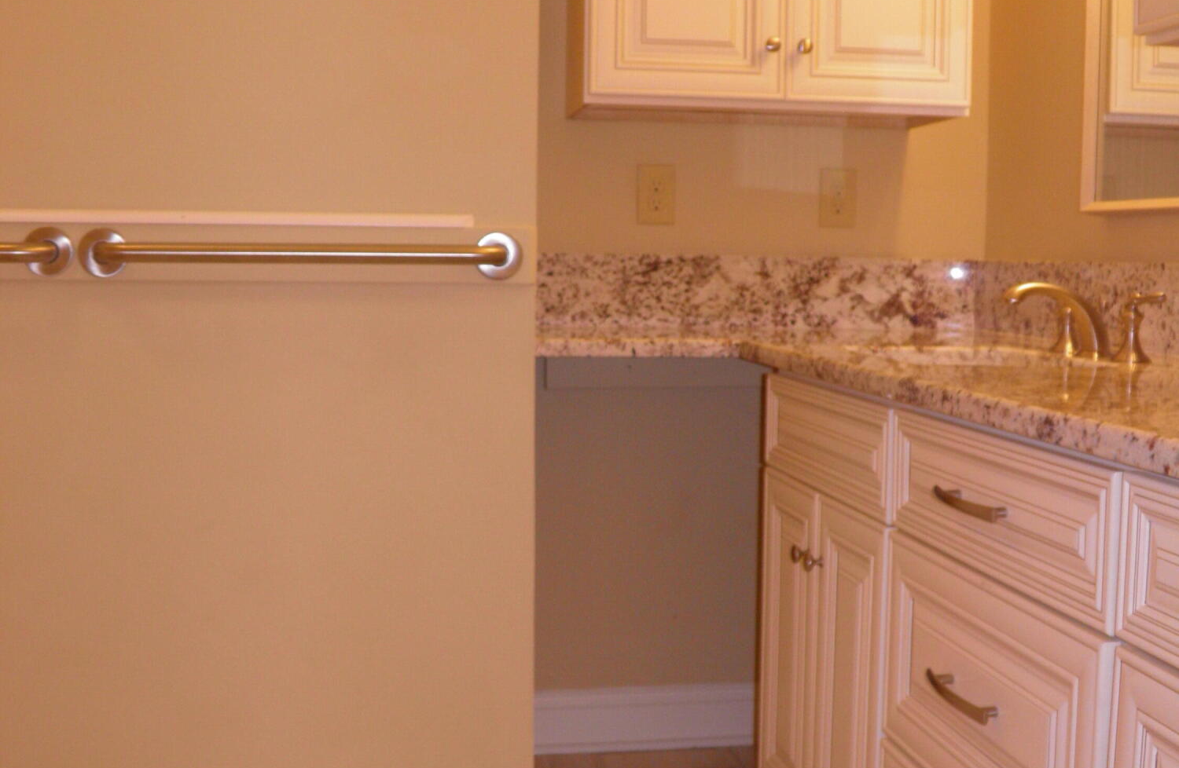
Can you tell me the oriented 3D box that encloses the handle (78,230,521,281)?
[{"bbox_3d":[-0.438,-0.198,2.091,0.684,0.076,0.072,0,5,-9],"label":"handle"}]

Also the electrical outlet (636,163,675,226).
[{"bbox_3d":[0.140,-0.394,2.837,0.082,0.125,0.010,0,5,-9],"label":"electrical outlet"}]

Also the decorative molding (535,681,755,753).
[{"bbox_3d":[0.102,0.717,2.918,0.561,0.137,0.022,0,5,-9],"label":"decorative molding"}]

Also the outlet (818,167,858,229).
[{"bbox_3d":[0.530,-0.395,2.895,0.082,0.125,0.010,0,5,-9],"label":"outlet"}]

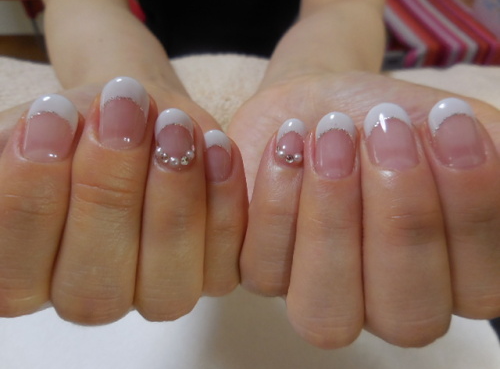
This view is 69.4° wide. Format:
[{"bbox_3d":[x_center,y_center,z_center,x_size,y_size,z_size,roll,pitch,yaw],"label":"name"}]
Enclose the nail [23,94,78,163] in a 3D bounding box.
[{"bbox_3d":[-0.050,-0.014,0.091,0.012,0.019,0.004,3,-14,-21],"label":"nail"}]

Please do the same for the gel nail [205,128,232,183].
[{"bbox_3d":[-0.010,-0.008,0.107,0.009,0.016,0.004,-4,-13,13],"label":"gel nail"}]

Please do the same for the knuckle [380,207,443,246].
[{"bbox_3d":[0.040,0.010,0.090,0.015,0.009,0.008,-6,-5,12],"label":"knuckle"}]

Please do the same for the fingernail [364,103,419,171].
[{"bbox_3d":[0.035,-0.011,0.090,0.012,0.017,0.004,-8,-14,18],"label":"fingernail"}]

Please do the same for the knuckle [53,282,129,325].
[{"bbox_3d":[-0.039,0.030,0.090,0.018,0.010,0.010,6,-1,-12],"label":"knuckle"}]

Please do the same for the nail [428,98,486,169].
[{"bbox_3d":[0.054,-0.013,0.094,0.012,0.020,0.004,-8,-14,20],"label":"nail"}]

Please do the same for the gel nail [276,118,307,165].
[{"bbox_3d":[0.012,-0.012,0.101,0.009,0.014,0.004,6,-13,-10],"label":"gel nail"}]

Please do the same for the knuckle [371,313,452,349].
[{"bbox_3d":[0.039,0.036,0.090,0.018,0.009,0.010,-5,-1,13],"label":"knuckle"}]

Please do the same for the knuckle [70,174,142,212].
[{"bbox_3d":[-0.035,0.002,0.089,0.016,0.010,0.008,7,-9,-12],"label":"knuckle"}]

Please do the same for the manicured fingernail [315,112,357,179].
[{"bbox_3d":[0.021,-0.010,0.091,0.011,0.018,0.004,0,-12,9],"label":"manicured fingernail"}]

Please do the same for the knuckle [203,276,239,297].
[{"bbox_3d":[-0.008,0.028,0.100,0.010,0.006,0.008,1,6,6],"label":"knuckle"}]

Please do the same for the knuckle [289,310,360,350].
[{"bbox_3d":[0.018,0.035,0.089,0.017,0.009,0.010,2,0,7],"label":"knuckle"}]

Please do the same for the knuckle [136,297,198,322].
[{"bbox_3d":[-0.020,0.031,0.090,0.015,0.007,0.009,3,0,-7],"label":"knuckle"}]

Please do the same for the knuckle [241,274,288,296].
[{"bbox_3d":[0.004,0.027,0.096,0.013,0.007,0.008,6,0,0],"label":"knuckle"}]

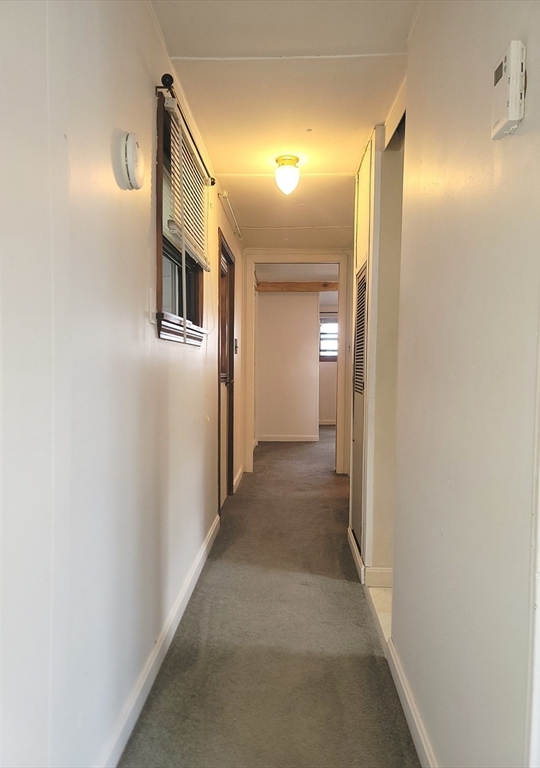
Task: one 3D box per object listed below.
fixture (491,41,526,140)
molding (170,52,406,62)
[{"bbox_3d":[0.409,-0.500,0.952,0.028,0.128,0.085,1,3,2],"label":"fixture"},{"bbox_3d":[0.051,-1.109,1.888,0.824,0.009,0.024,1,3,2],"label":"molding"}]

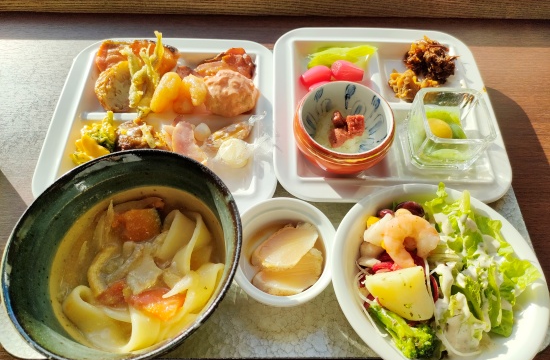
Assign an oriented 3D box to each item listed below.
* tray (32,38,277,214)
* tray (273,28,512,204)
[{"bbox_3d":[-0.113,-0.059,0.450,0.228,0.022,0.228,0,60,-1],"label":"tray"},{"bbox_3d":[0.113,-0.073,0.461,0.228,0.022,0.228,1,60,0],"label":"tray"}]

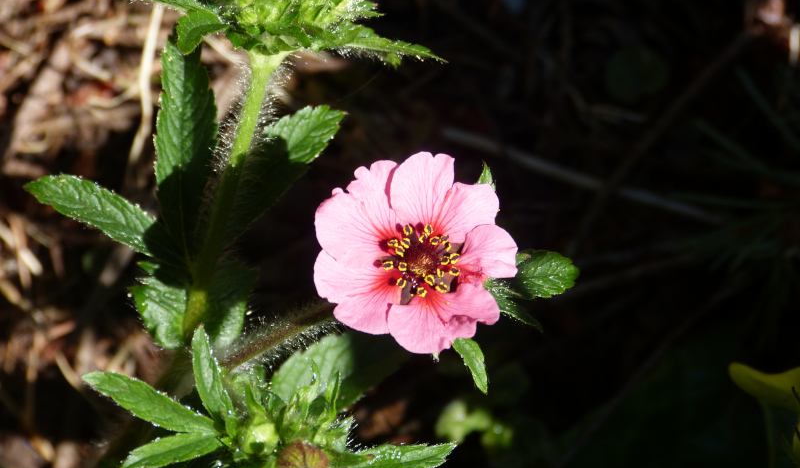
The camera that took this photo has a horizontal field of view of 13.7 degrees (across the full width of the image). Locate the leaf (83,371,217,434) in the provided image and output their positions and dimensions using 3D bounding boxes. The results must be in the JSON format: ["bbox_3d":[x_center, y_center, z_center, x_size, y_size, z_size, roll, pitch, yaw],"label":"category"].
[{"bbox_3d":[-0.037,0.025,0.490,0.020,0.003,0.006,21,53,0],"label":"leaf"}]

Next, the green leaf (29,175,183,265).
[{"bbox_3d":[-0.045,-0.003,0.505,0.025,0.004,0.007,23,52,-9],"label":"green leaf"}]

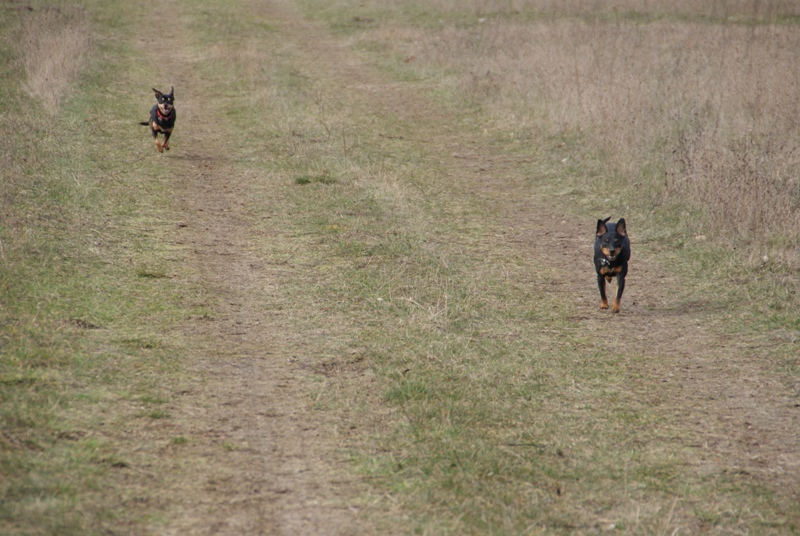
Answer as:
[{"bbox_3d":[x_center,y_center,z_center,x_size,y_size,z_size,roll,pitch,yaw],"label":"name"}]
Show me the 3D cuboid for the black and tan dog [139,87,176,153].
[{"bbox_3d":[-1.461,-0.905,30.300,0.190,0.385,0.520,-1,5,-13],"label":"black and tan dog"}]

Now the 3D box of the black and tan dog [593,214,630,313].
[{"bbox_3d":[0.857,-0.022,20.200,0.150,0.375,0.520,0,5,1],"label":"black and tan dog"}]

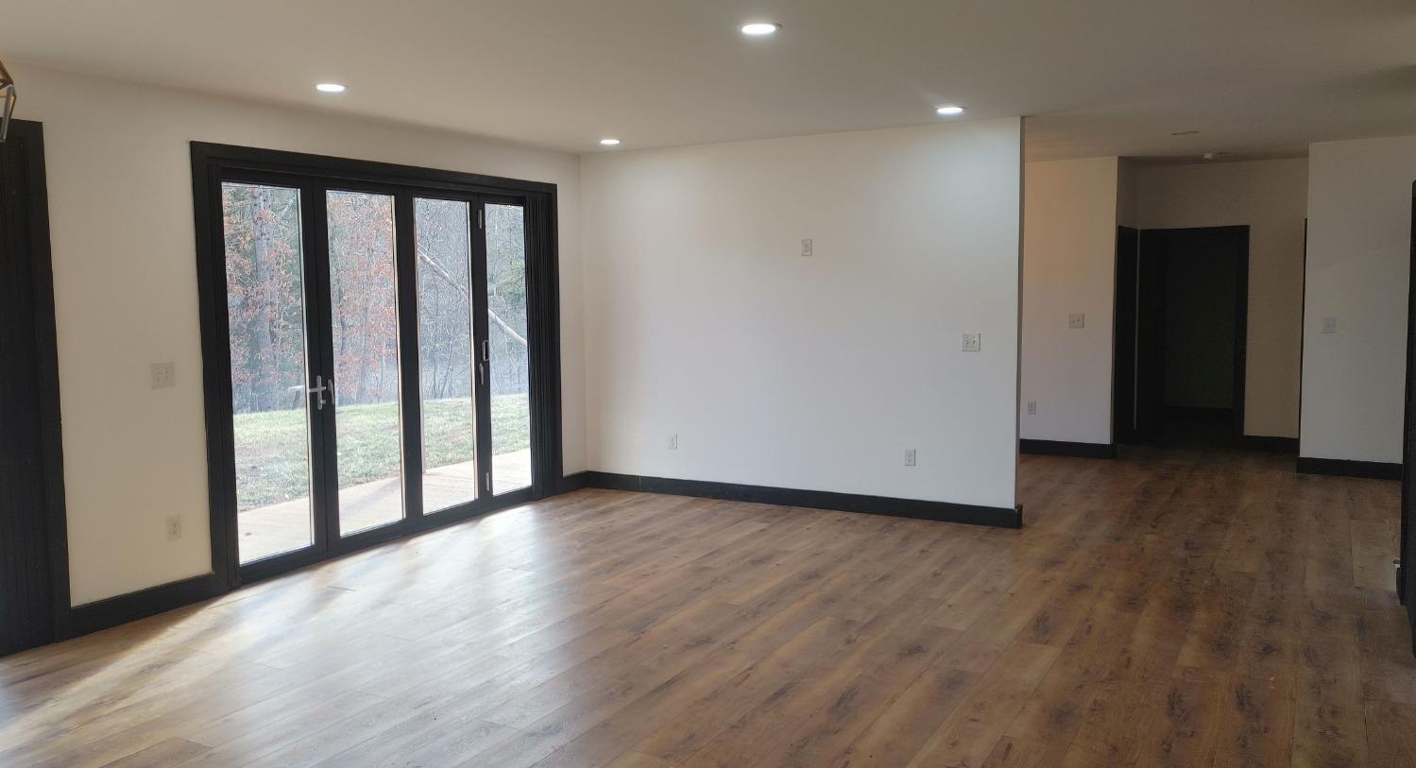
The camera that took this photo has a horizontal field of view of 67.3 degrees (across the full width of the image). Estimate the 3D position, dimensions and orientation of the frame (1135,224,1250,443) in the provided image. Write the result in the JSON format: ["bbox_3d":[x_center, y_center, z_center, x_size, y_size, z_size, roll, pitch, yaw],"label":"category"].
[{"bbox_3d":[4.727,-0.445,10.387,0.965,2.137,0.110,2,6,29],"label":"frame"}]

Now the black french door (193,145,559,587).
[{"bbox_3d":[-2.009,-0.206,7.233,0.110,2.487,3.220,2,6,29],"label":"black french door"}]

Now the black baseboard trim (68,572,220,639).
[{"bbox_3d":[-2.937,1.149,5.582,0.020,0.136,0.800,2,6,29],"label":"black baseboard trim"}]

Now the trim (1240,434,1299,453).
[{"bbox_3d":[5.342,0.579,10.095,0.465,0.136,0.020,2,6,29],"label":"trim"}]

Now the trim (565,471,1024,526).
[{"bbox_3d":[0.529,0.855,8.043,3.600,0.136,0.020,2,6,29],"label":"trim"}]

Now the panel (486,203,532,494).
[{"bbox_3d":[-1.516,-0.265,8.228,0.025,2.200,0.500,2,6,29],"label":"panel"}]

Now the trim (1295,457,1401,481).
[{"bbox_3d":[5.309,0.707,8.776,0.780,0.136,0.020,2,6,29],"label":"trim"}]

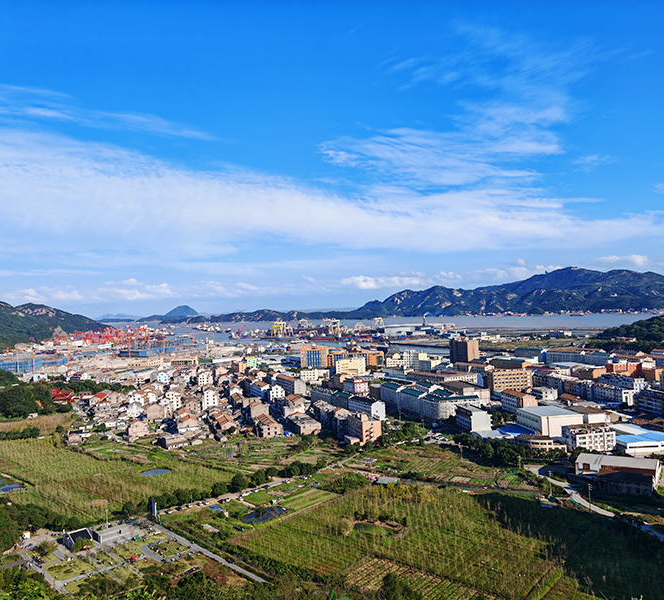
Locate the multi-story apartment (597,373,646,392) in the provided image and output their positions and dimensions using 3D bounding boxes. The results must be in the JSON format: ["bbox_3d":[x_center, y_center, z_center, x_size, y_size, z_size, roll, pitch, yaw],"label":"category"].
[{"bbox_3d":[298.233,88.632,639.256,15.960,18.983,48.085,-2,-1,-18],"label":"multi-story apartment"}]

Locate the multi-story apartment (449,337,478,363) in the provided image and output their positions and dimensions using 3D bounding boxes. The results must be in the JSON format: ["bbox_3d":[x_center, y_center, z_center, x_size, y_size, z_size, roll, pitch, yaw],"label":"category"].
[{"bbox_3d":[190.184,72.869,889.796,27.000,30.000,33.000,-3,-1,40],"label":"multi-story apartment"}]

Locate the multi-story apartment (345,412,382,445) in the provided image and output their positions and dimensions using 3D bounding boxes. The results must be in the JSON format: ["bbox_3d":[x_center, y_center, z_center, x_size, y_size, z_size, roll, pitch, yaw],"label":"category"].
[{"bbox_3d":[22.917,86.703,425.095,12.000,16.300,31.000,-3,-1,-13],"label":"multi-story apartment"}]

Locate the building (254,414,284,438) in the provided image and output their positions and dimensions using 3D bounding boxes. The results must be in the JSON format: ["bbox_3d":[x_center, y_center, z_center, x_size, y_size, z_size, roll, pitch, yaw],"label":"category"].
[{"bbox_3d":[-44.640,88.890,441.130,13.180,9.260,34.000,-2,-1,-17],"label":"building"}]

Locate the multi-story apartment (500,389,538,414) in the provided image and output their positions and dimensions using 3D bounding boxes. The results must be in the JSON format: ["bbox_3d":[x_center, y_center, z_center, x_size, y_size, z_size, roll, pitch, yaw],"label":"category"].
[{"bbox_3d":[149.170,80.890,497.660,12.320,15.740,34.380,-2,-1,-12],"label":"multi-story apartment"}]

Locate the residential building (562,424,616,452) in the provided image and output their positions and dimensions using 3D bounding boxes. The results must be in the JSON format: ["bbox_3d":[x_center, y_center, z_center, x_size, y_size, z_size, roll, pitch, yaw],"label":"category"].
[{"bbox_3d":[152.806,82.560,373.036,23.200,10.900,22.500,-3,-1,-3],"label":"residential building"}]

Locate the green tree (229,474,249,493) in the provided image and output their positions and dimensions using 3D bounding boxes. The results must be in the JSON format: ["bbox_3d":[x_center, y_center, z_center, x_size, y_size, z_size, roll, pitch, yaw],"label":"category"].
[{"bbox_3d":[-52.981,105.545,359.499,9.500,9.800,9.500,-2,0,0],"label":"green tree"}]

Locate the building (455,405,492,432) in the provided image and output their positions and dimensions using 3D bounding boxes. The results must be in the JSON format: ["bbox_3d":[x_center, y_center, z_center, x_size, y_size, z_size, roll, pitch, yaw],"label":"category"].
[{"bbox_3d":[115.435,96.530,510.363,14.586,16.301,32.229,-2,-1,-9],"label":"building"}]

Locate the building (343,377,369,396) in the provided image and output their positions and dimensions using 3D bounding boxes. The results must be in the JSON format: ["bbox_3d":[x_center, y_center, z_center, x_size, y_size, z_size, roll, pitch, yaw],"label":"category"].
[{"bbox_3d":[28.508,102.102,726.808,18.594,16.227,23.088,-2,-1,-30],"label":"building"}]

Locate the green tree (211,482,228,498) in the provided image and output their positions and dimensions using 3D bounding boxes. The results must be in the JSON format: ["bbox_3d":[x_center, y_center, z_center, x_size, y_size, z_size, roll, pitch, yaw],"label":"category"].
[{"bbox_3d":[-62.548,106.612,349.672,8.800,8.300,8.800,-2,0,0],"label":"green tree"}]

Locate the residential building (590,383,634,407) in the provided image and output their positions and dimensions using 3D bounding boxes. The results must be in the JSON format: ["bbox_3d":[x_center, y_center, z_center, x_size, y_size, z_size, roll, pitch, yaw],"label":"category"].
[{"bbox_3d":[237.320,80.170,529.710,10.670,13.210,44.890,-2,-1,-10],"label":"residential building"}]

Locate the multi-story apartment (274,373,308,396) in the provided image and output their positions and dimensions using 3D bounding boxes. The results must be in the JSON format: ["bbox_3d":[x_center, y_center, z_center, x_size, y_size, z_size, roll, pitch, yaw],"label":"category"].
[{"bbox_3d":[-48.645,104.362,755.758,14.514,18.688,55.106,-2,-1,-26],"label":"multi-story apartment"}]

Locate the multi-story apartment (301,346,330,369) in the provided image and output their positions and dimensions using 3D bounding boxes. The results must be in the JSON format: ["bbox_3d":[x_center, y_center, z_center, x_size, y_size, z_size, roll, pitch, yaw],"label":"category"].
[{"bbox_3d":[-23.720,79.790,864.910,36.660,28.330,17.040,-2,0,0],"label":"multi-story apartment"}]

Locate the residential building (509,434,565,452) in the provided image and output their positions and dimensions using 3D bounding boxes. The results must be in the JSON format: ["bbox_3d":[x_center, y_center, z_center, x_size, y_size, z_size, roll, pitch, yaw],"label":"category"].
[{"bbox_3d":[142.625,98.479,426.118,27.637,8.660,18.871,-2,-1,-13],"label":"residential building"}]

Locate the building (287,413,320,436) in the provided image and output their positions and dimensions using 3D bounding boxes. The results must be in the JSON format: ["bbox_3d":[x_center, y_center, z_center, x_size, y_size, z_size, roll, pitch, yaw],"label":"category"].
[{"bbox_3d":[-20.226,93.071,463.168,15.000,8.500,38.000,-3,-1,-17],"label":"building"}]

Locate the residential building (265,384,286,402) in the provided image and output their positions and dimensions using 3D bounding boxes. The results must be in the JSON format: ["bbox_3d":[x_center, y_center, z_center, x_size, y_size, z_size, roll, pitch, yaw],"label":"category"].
[{"bbox_3d":[-52.350,87.470,589.790,14.310,15.790,14.930,-2,-1,-15],"label":"residential building"}]

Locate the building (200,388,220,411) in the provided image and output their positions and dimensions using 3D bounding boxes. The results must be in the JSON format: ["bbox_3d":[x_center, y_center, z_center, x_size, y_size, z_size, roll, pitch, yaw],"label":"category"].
[{"bbox_3d":[-109.720,89.560,562.630,11.600,18.620,13.390,-2,-1,-18],"label":"building"}]

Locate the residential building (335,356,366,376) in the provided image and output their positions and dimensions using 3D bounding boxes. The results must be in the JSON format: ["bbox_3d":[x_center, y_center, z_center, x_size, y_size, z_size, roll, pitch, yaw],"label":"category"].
[{"bbox_3d":[24.446,84.588,789.119,28.000,21.000,26.000,-3,-1,25],"label":"residential building"}]

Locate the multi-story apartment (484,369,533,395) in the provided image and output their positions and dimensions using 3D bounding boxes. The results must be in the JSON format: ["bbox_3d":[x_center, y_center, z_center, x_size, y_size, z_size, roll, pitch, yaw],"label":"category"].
[{"bbox_3d":[168.950,76.460,592.570,37.560,18.340,14.990,-2,-1,-7],"label":"multi-story apartment"}]

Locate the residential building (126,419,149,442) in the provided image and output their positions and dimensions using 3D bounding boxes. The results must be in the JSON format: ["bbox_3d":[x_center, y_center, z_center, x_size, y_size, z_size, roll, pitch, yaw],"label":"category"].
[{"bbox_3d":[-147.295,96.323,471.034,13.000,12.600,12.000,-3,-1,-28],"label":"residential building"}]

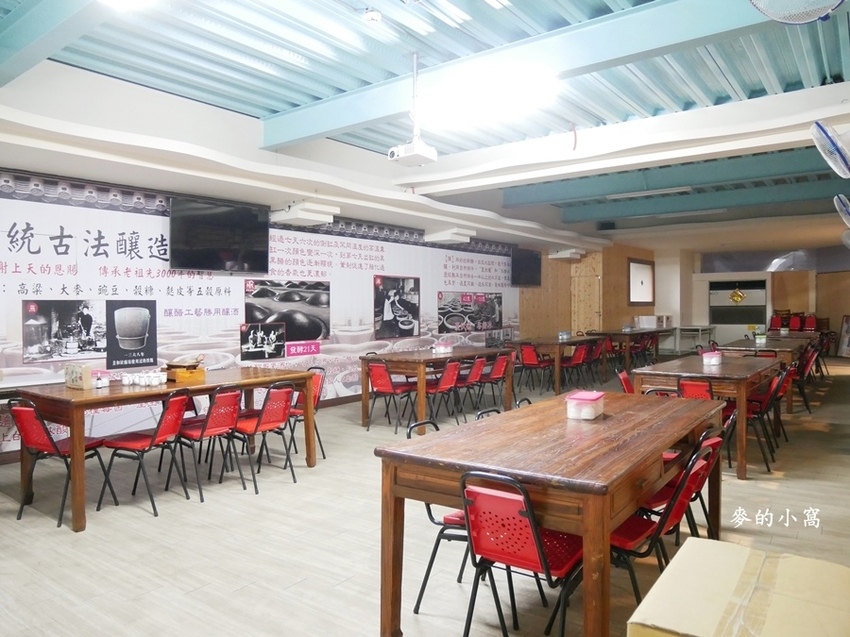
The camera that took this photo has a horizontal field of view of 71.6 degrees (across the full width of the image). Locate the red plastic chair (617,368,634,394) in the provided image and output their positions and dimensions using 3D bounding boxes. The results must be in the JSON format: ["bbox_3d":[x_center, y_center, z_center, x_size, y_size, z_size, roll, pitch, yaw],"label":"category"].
[{"bbox_3d":[1.890,0.816,5.074,0.470,0.790,0.390,0,1,38],"label":"red plastic chair"}]

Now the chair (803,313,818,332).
[{"bbox_3d":[9.543,0.311,14.608,0.400,0.790,0.480,0,1,37],"label":"chair"}]

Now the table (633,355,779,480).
[{"bbox_3d":[2.660,0.816,5.422,0.879,0.770,1.978,0,1,38],"label":"table"}]

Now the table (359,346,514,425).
[{"bbox_3d":[0.222,0.802,7.041,0.888,0.770,2.001,0,1,36],"label":"table"}]

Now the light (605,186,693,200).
[{"bbox_3d":[3.333,-1.867,8.839,1.230,0.055,0.100,0,1,36],"label":"light"}]

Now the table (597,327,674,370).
[{"bbox_3d":[4.236,0.690,12.526,0.907,0.770,1.998,0,1,37],"label":"table"}]

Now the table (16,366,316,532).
[{"bbox_3d":[-1.801,0.857,4.408,0.884,0.770,1.889,0,1,37],"label":"table"}]

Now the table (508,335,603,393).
[{"bbox_3d":[2.266,0.746,9.773,0.873,0.770,1.999,0,1,38],"label":"table"}]

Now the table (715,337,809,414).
[{"bbox_3d":[4.735,0.758,8.200,0.893,0.770,1.998,0,1,38],"label":"table"}]

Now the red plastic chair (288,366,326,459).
[{"bbox_3d":[-1.140,0.833,5.064,0.390,0.790,0.470,0,1,37],"label":"red plastic chair"}]

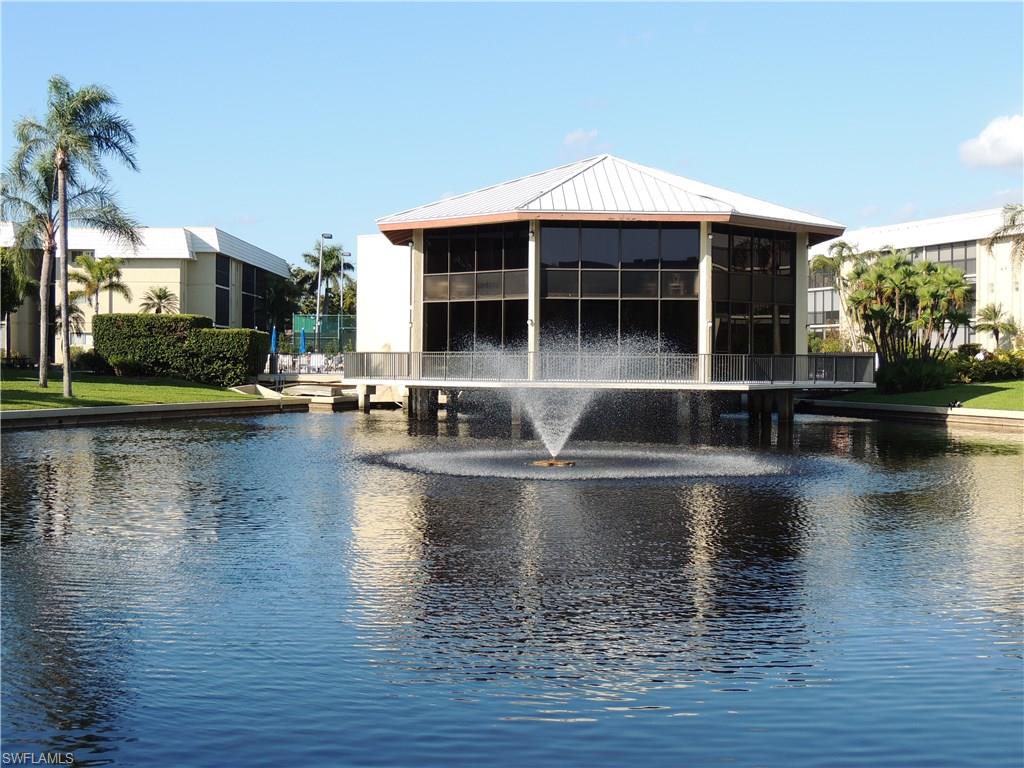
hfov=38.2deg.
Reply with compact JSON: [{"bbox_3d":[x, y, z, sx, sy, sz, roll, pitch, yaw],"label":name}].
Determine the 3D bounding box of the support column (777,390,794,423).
[{"bbox_3d":[10.151,0.832,54.821,0.500,1.340,0.500,0,1,-1],"label":"support column"}]

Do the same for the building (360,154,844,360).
[{"bbox_3d":[3.385,-4.712,60.127,19.200,9.080,18.600,0,1,-1],"label":"building"}]

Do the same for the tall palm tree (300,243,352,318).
[{"bbox_3d":[-14.722,-6.304,117.910,4.200,10.280,4.200,0,1,0],"label":"tall palm tree"}]

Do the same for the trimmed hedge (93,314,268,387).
[{"bbox_3d":[-16.088,-1.622,70.485,8.400,3.350,4.600,0,1,0],"label":"trimmed hedge"}]

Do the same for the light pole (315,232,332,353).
[{"bbox_3d":[-11.726,-5.074,91.927,0.950,8.570,0.350,0,1,0],"label":"light pole"}]

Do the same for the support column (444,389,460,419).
[{"bbox_3d":[-2.332,0.683,58.021,0.480,1.340,0.480,0,1,-1],"label":"support column"}]

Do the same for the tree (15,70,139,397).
[{"bbox_3d":[-15.882,-5.398,53.916,4.600,11.720,4.600,0,1,0],"label":"tree"}]

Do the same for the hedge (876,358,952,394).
[{"bbox_3d":[18.007,-0.304,66.502,3.400,1.510,2.300,0,1,-1],"label":"hedge"}]

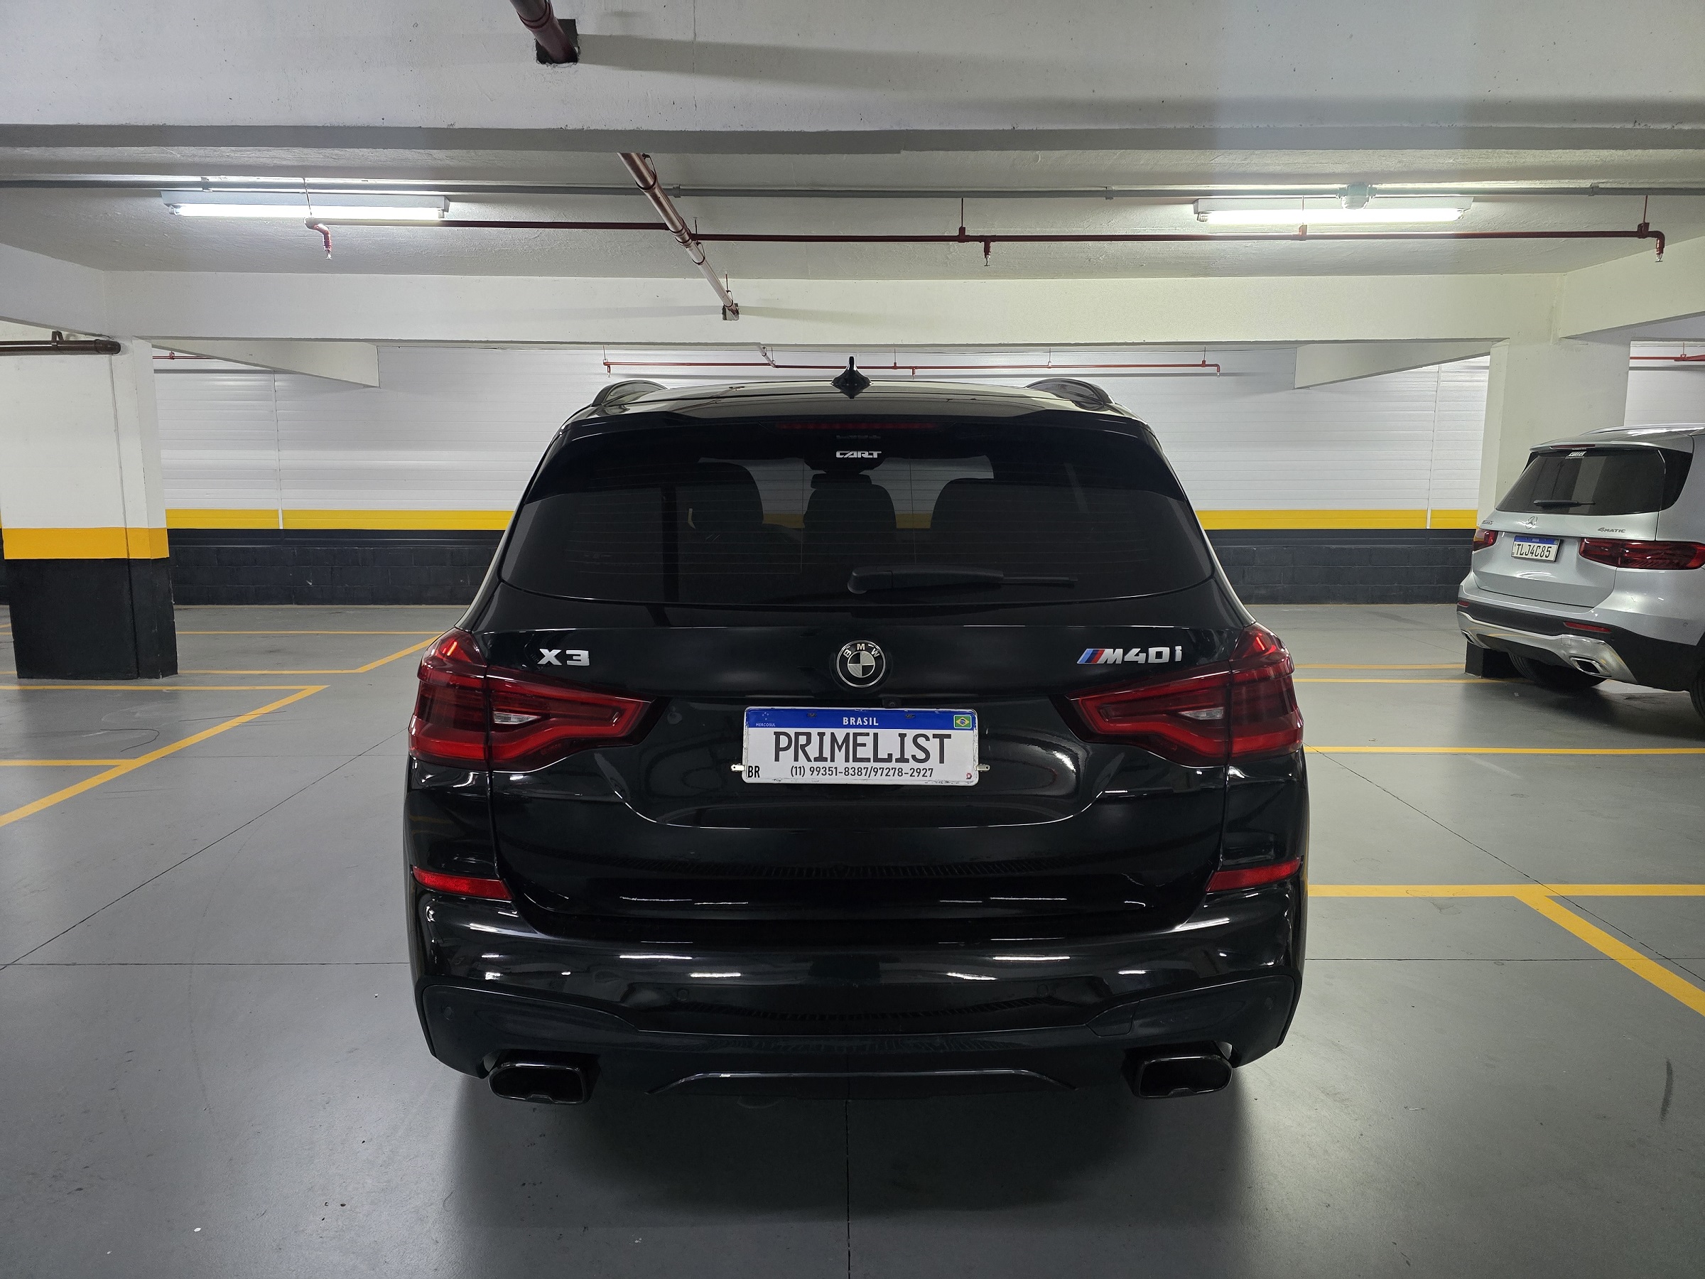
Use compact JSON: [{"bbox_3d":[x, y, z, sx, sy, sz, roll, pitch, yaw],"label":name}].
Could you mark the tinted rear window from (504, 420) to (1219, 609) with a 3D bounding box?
[{"bbox_3d":[0.006,-0.234,2.192,1.310,0.450,0.100,0,-31,-1],"label":"tinted rear window"}]

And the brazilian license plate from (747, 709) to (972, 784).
[{"bbox_3d":[0.014,0.183,1.930,0.400,0.130,0.015,1,-5,-1],"label":"brazilian license plate"}]

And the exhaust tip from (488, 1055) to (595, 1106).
[{"bbox_3d":[-0.559,0.770,2.056,0.165,0.080,0.130,0,9,-1],"label":"exhaust tip"}]

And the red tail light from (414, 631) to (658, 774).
[{"bbox_3d":[-0.594,0.115,2.053,0.500,0.240,0.290,0,9,-1],"label":"red tail light"}]

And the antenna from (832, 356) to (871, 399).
[{"bbox_3d":[-0.002,-0.584,2.500,0.080,0.075,0.170,0,9,-1],"label":"antenna"}]

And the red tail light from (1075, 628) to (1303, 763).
[{"bbox_3d":[0.615,0.111,2.080,0.500,0.240,0.290,0,9,-1],"label":"red tail light"}]

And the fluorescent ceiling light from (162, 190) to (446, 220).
[{"bbox_3d":[-2.431,-1.929,5.030,1.260,0.095,0.080,0,9,0],"label":"fluorescent ceiling light"}]

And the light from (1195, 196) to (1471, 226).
[{"bbox_3d":[2.193,-1.950,5.160,1.260,0.095,0.080,0,9,0],"label":"light"}]

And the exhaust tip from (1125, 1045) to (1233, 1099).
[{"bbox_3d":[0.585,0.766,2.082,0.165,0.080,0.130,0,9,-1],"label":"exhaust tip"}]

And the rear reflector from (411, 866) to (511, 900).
[{"bbox_3d":[-0.677,0.421,2.016,0.210,0.048,0.075,2,9,12],"label":"rear reflector"}]

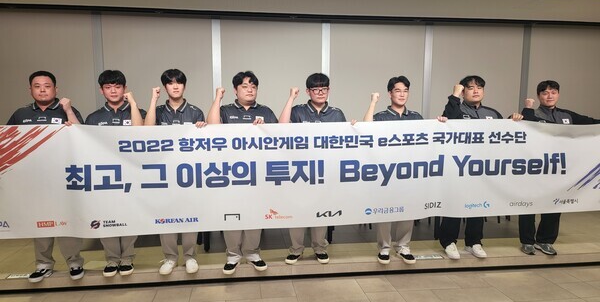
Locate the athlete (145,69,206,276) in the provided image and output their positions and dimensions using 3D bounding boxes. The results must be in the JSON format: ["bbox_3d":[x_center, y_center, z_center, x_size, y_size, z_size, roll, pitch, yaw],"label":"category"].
[{"bbox_3d":[-1.063,0.186,3.646,0.517,1.775,0.450,-1,7,-8],"label":"athlete"}]

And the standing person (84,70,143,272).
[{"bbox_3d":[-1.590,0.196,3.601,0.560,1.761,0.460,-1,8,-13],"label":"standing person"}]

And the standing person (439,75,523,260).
[{"bbox_3d":[1.689,0.160,4.029,0.763,1.749,0.500,0,7,-3],"label":"standing person"}]

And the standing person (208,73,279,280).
[{"bbox_3d":[-0.491,0.190,3.678,0.626,1.762,0.500,-1,7,-8],"label":"standing person"}]

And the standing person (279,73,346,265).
[{"bbox_3d":[0.132,0.166,3.891,0.672,1.760,0.460,0,7,-4],"label":"standing person"}]

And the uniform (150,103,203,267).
[{"bbox_3d":[-1.045,0.283,3.682,0.421,1.484,0.330,-1,7,-8],"label":"uniform"}]

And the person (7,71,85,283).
[{"bbox_3d":[-2.098,0.213,3.504,0.620,1.749,0.500,-1,8,-13],"label":"person"}]

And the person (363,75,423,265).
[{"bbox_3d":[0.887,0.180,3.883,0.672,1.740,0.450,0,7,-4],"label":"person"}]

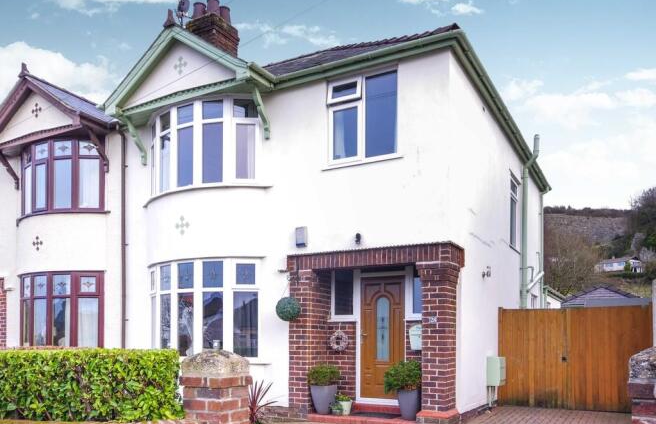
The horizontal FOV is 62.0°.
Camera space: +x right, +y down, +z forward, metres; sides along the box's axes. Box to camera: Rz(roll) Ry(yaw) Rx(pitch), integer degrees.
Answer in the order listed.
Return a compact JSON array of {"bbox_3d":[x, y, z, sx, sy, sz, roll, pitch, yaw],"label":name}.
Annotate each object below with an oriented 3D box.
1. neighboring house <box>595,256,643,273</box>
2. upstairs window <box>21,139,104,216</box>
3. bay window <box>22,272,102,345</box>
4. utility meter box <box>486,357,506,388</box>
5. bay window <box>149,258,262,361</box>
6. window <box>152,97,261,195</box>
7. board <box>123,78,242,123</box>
[{"bbox_3d":[75.507,13.599,141.456,9.500,4.300,8.500,-6,-9,38],"label":"neighboring house"},{"bbox_3d":[-5.368,-0.689,10.744,2.200,1.320,0.450,-4,-8,28],"label":"upstairs window"},{"bbox_3d":[-5.210,1.919,10.429,2.200,1.500,0.420,-4,-8,28],"label":"bay window"},{"bbox_3d":[2.802,2.642,9.046,0.210,0.470,0.470,-4,-8,28],"label":"utility meter box"},{"bbox_3d":[-2.148,1.580,8.805,2.250,1.520,0.450,-4,-8,28],"label":"bay window"},{"bbox_3d":[-2.227,-1.095,9.126,2.250,1.320,0.450,-4,-8,28],"label":"window"},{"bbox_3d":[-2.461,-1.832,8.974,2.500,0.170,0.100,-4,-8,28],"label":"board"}]

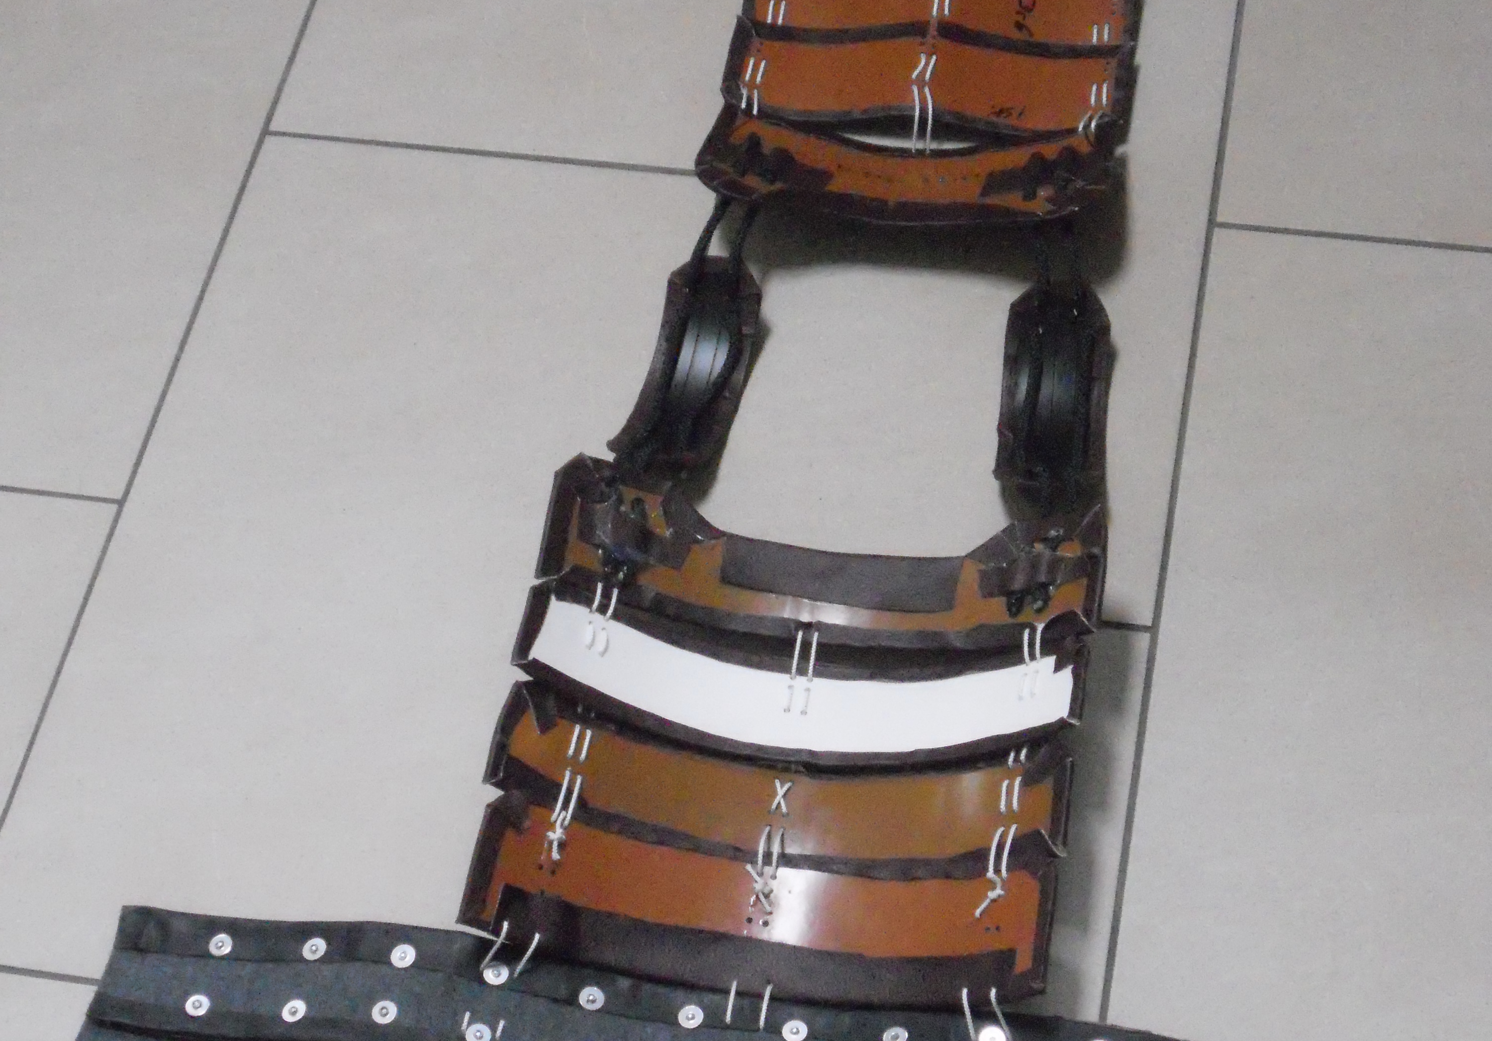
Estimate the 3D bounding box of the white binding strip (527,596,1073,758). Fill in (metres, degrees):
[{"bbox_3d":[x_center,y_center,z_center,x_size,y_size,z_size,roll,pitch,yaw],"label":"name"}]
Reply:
[{"bbox_3d":[0.033,0.090,1.668,0.292,0.060,0.050,7,55,9],"label":"white binding strip"}]

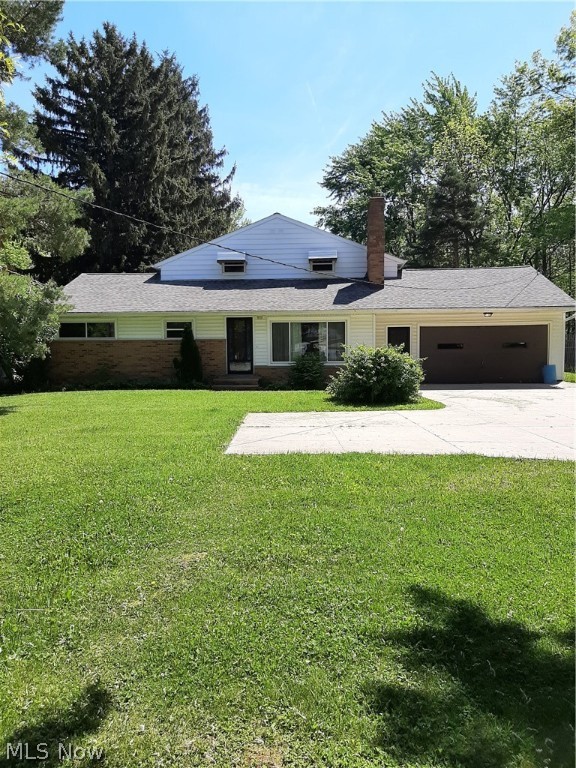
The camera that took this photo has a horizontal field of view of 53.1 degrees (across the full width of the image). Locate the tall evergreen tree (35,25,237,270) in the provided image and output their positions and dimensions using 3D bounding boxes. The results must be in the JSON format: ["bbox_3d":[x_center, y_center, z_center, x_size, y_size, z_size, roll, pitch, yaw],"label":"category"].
[{"bbox_3d":[-9.093,-10.928,34.394,12.500,20.507,12.000,0,4,1],"label":"tall evergreen tree"}]

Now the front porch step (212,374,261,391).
[{"bbox_3d":[-1.767,0.006,19.787,1.550,0.390,1.350,0,4,1],"label":"front porch step"}]

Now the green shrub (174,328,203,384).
[{"bbox_3d":[-3.447,-0.888,19.882,0.980,2.179,0.900,0,4,1],"label":"green shrub"}]

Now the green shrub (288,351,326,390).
[{"bbox_3d":[0.663,-0.461,19.609,1.250,1.320,1.150,0,4,1],"label":"green shrub"}]

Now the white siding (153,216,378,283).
[{"bbox_3d":[-0.535,-5.388,22.864,9.100,2.558,0.300,0,4,1],"label":"white siding"}]

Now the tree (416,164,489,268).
[{"bbox_3d":[10.446,-7.289,36.627,5.000,12.775,4.800,0,4,1],"label":"tree"}]

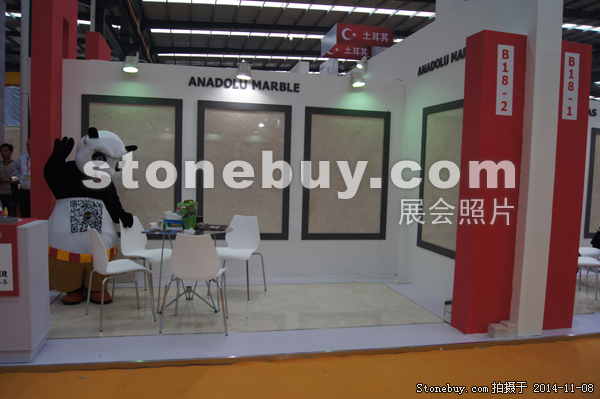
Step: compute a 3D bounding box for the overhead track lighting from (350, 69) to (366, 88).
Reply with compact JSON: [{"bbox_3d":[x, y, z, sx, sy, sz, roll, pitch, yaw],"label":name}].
[{"bbox_3d":[0.692,-1.408,5.276,0.155,0.190,0.170,1,4,-11],"label":"overhead track lighting"}]

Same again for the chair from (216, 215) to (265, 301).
[{"bbox_3d":[-0.656,0.597,4.783,0.530,0.810,0.490,3,4,15],"label":"chair"}]

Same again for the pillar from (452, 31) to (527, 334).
[{"bbox_3d":[1.607,-0.114,3.847,0.391,2.496,0.250,1,4,-11],"label":"pillar"}]

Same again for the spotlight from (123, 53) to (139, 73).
[{"bbox_3d":[-1.798,-1.450,4.776,0.155,0.200,0.170,1,4,-11],"label":"spotlight"}]

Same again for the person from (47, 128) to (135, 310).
[{"bbox_3d":[-2.060,0.149,4.421,0.840,1.670,0.650,0,5,-25],"label":"person"}]

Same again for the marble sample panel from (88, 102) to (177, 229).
[{"bbox_3d":[-1.882,-0.334,5.076,0.945,1.466,0.050,1,4,-11],"label":"marble sample panel"}]

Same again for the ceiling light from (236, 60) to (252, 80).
[{"bbox_3d":[-0.619,-1.427,5.013,0.155,0.190,0.170,1,4,-11],"label":"ceiling light"}]

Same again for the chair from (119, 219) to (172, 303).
[{"bbox_3d":[-1.539,0.589,4.498,0.490,0.810,0.530,3,4,19],"label":"chair"}]

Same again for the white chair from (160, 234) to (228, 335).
[{"bbox_3d":[-0.832,0.657,3.740,0.530,0.810,0.490,2,4,0],"label":"white chair"}]

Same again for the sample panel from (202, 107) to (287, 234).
[{"bbox_3d":[-0.650,-0.316,5.308,0.959,1.480,0.050,1,4,-11],"label":"sample panel"}]

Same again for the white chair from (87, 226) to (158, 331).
[{"bbox_3d":[-1.563,0.628,3.856,0.490,0.810,0.530,-1,4,-36],"label":"white chair"}]

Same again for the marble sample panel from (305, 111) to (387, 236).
[{"bbox_3d":[0.575,-0.298,5.538,1.000,1.521,0.050,1,4,-11],"label":"marble sample panel"}]

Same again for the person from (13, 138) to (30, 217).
[{"bbox_3d":[-3.756,0.014,6.253,0.530,1.700,0.340,1,4,-9],"label":"person"}]

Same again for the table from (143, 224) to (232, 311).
[{"bbox_3d":[-1.028,0.653,4.224,0.780,0.746,0.780,1,4,-11],"label":"table"}]

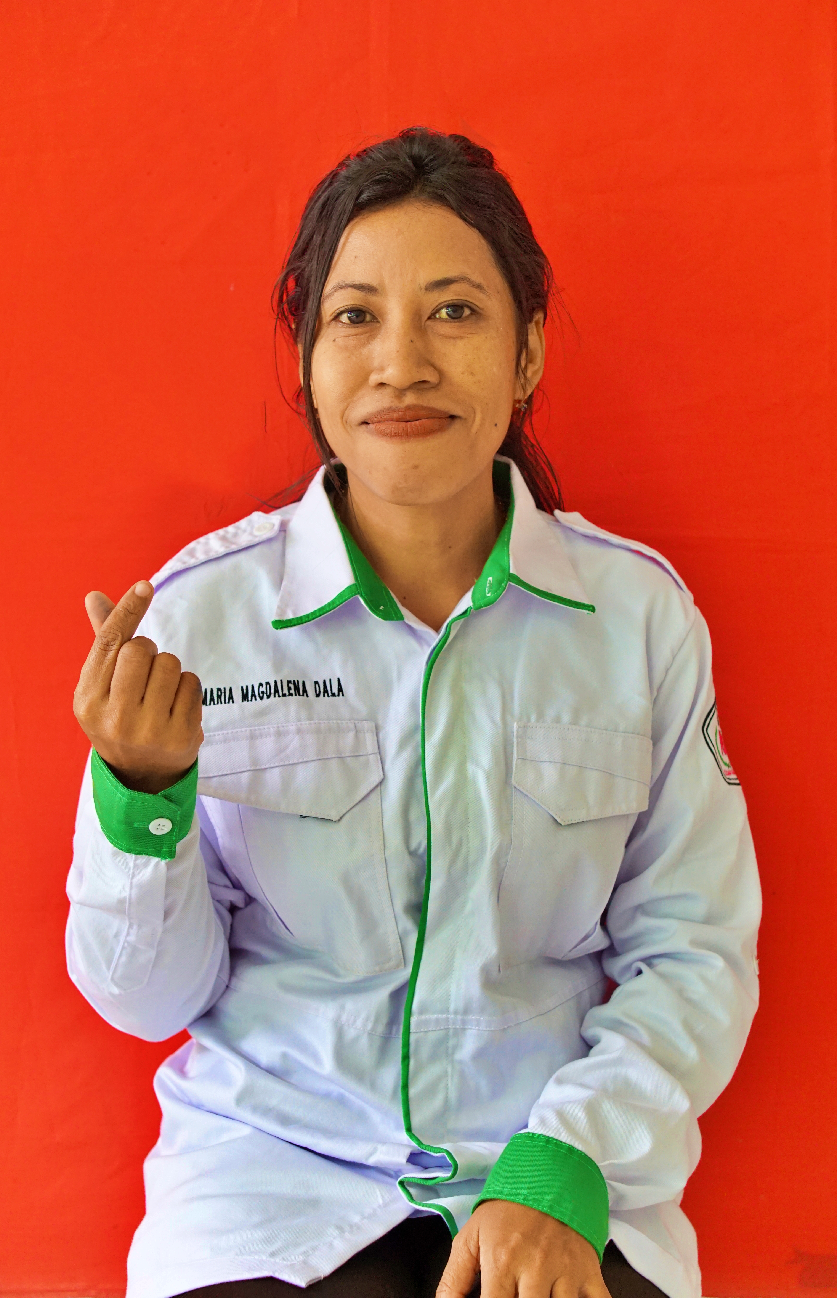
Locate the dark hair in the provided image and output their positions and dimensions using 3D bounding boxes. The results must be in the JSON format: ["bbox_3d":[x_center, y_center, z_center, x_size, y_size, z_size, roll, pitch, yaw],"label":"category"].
[{"bbox_3d":[0.000,-0.222,2.045,0.195,0.260,0.210,-2,0,4],"label":"dark hair"}]

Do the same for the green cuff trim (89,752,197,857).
[{"bbox_3d":[-0.161,0.085,1.785,0.065,0.060,0.075,-4,40,-4],"label":"green cuff trim"}]

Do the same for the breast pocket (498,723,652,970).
[{"bbox_3d":[0.101,0.126,1.945,0.105,0.163,0.040,0,1,-22],"label":"breast pocket"}]

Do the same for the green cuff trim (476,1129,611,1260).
[{"bbox_3d":[0.077,0.326,1.790,0.087,0.060,0.060,22,-41,-4],"label":"green cuff trim"}]

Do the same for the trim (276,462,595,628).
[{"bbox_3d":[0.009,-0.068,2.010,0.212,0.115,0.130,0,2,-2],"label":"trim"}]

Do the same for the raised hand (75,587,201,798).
[{"bbox_3d":[-0.161,0.021,1.745,0.077,0.123,0.090,0,5,-6],"label":"raised hand"}]

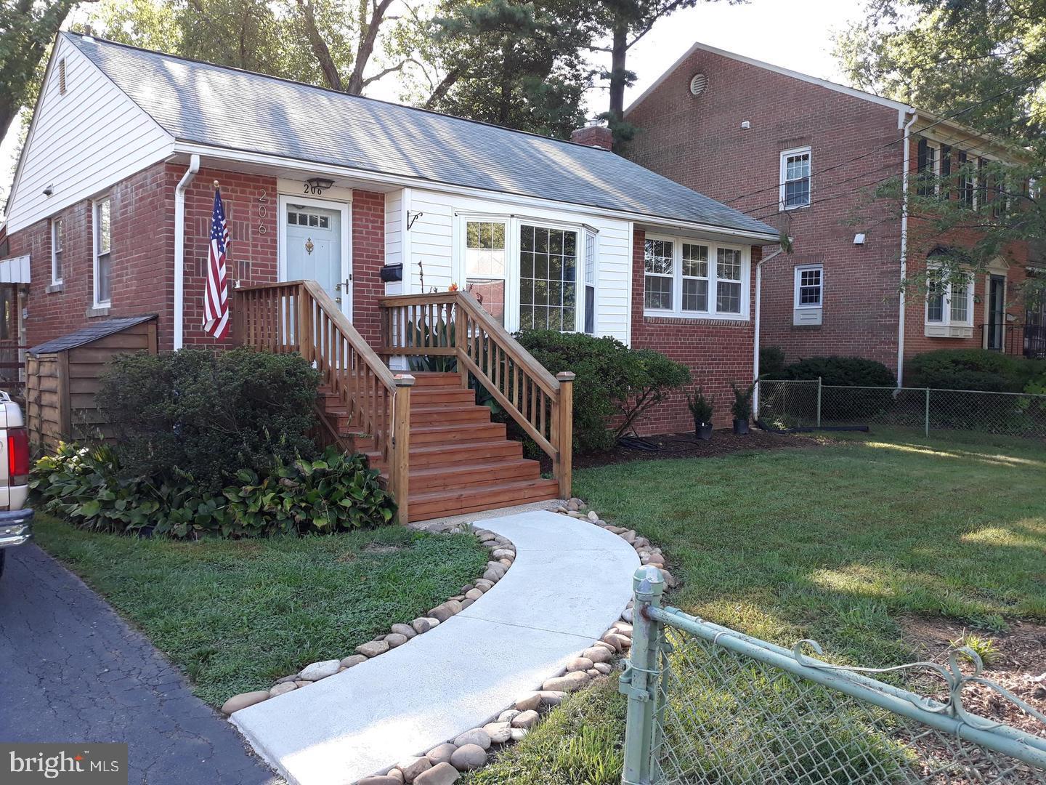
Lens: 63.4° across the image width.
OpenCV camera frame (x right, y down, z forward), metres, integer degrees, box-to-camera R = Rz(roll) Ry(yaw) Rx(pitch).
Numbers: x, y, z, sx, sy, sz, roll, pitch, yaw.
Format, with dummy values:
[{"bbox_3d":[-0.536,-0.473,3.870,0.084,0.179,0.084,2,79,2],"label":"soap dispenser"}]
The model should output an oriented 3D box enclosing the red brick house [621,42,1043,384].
[{"bbox_3d":[7.676,-5.021,26.094,7.700,9.550,12.400,-2,4,-40],"label":"red brick house"}]

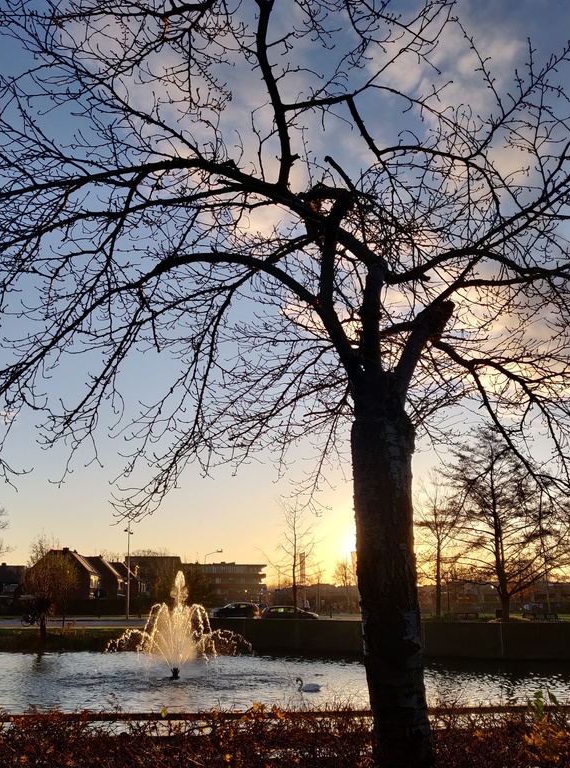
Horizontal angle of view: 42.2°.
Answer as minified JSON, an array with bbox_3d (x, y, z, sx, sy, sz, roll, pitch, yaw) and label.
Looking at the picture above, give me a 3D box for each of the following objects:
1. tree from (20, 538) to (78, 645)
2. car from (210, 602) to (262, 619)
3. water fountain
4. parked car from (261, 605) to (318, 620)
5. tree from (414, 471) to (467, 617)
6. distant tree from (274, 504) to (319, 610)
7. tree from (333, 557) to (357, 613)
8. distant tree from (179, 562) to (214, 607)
[{"bbox_3d":[-14.877,12.983,46.732,3.540,6.570,3.470,0,-16,0],"label":"tree"},{"bbox_3d":[-4.287,19.689,64.049,4.050,1.500,1.750,-1,-16,2],"label":"car"},{"bbox_3d":[-4.563,10.199,31.400,5.900,4.380,5.900,0,-16,0],"label":"water fountain"},{"bbox_3d":[0.354,18.272,58.212,4.350,1.450,1.780,0,-16,0],"label":"parked car"},{"bbox_3d":[12.896,13.160,61.768,4.670,11.950,4.580,0,-16,0],"label":"tree"},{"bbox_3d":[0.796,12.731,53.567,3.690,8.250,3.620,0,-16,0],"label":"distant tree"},{"bbox_3d":[7.343,24.362,89.763,3.160,6.680,3.090,0,-16,0],"label":"tree"},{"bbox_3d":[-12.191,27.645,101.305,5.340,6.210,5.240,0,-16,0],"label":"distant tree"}]

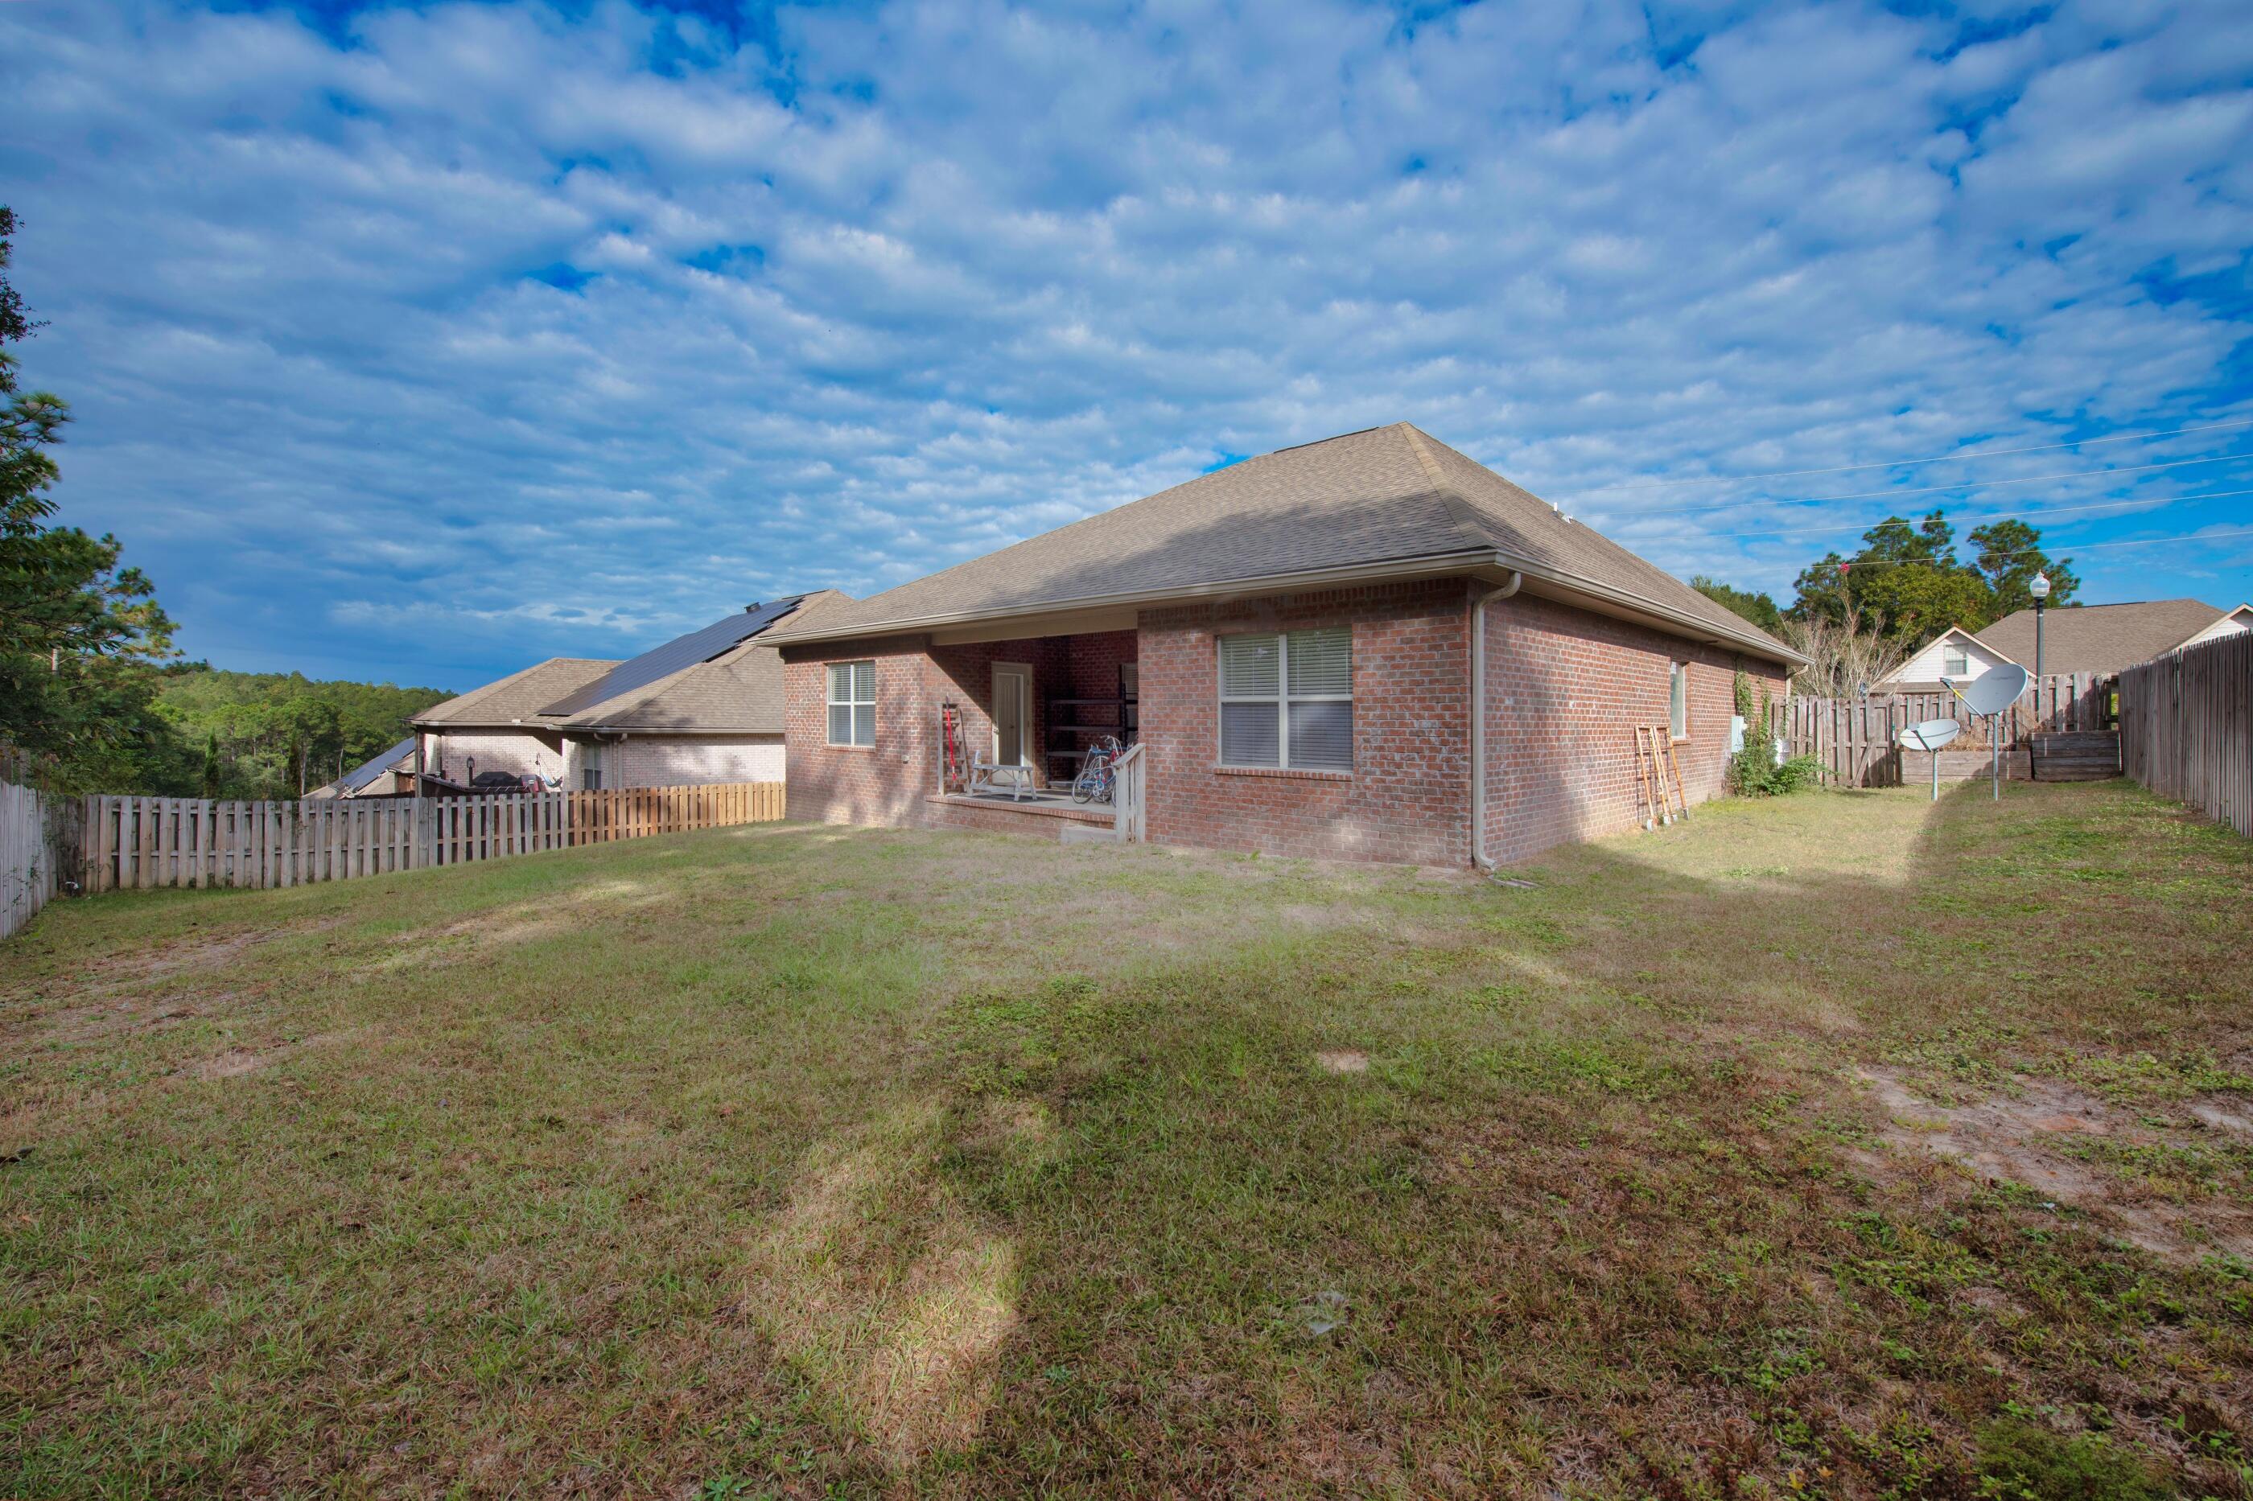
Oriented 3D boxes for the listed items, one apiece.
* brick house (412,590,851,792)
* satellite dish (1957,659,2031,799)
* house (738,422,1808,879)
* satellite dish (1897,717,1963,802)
[{"bbox_3d":[-12.920,-1.984,32.945,14.200,7.800,19.500,2,3,44],"label":"brick house"},{"bbox_3d":[13.376,-0.287,13.600,0.900,2.170,0.800,0,2,-6],"label":"satellite dish"},{"bbox_3d":[4.368,-2.728,18.961,14.400,7.750,18.500,2,3,44],"label":"house"},{"bbox_3d":[12.488,0.145,13.600,0.620,1.310,0.720,-1,3,-23],"label":"satellite dish"}]

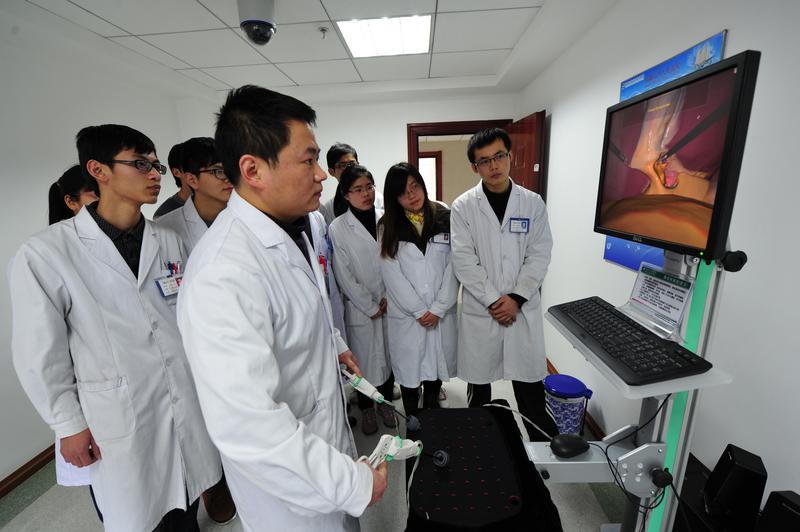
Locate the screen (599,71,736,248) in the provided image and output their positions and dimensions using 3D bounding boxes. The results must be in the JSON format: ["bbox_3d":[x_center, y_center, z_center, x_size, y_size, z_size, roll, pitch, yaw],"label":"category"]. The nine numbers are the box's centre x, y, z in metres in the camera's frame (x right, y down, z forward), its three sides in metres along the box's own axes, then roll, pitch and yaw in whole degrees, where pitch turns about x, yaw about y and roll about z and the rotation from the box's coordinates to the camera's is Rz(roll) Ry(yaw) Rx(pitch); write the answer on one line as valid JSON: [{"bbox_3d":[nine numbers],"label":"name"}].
[{"bbox_3d":[0.586,-0.226,0.768,0.030,0.304,0.378,-1,14,3],"label":"screen"}]

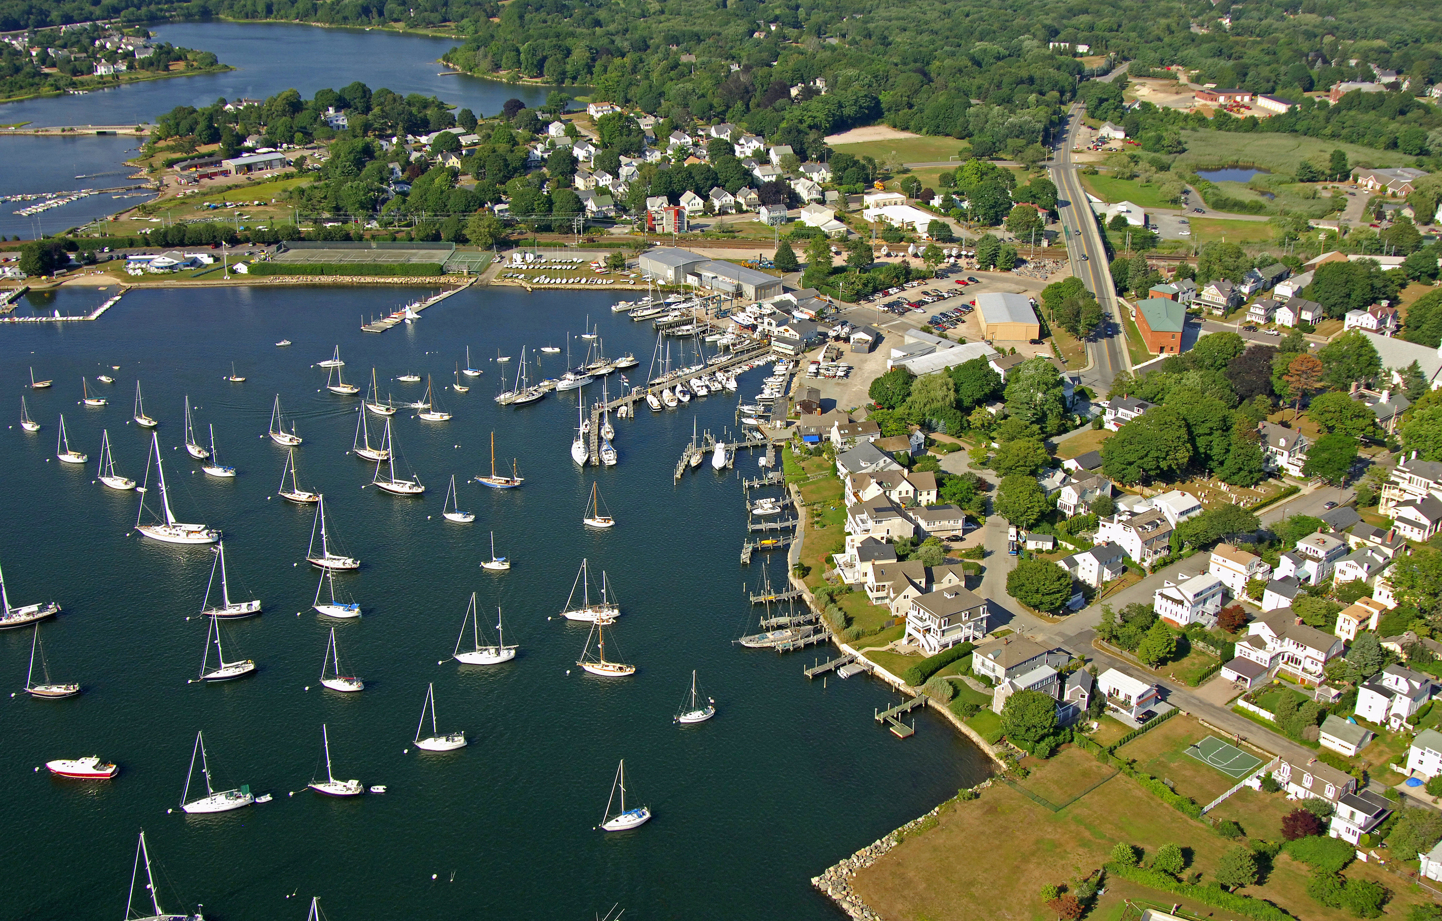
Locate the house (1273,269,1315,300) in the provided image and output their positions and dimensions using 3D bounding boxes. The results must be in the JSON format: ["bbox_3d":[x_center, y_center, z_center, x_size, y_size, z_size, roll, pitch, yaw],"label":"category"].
[{"bbox_3d":[230.000,-69.080,575.390,8.200,8.200,21.500,21,31,40],"label":"house"}]

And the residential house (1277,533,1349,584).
[{"bbox_3d":[139.300,22.540,338.480,16.500,8.500,8.800,-18,28,-35],"label":"residential house"}]

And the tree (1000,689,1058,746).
[{"bbox_3d":[62.830,52.960,293.700,11.800,12.500,11.800,0,23,0],"label":"tree"}]

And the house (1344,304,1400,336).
[{"bbox_3d":[229.130,-49.770,506.790,14.000,9.200,11.800,-20,30,-39],"label":"house"}]

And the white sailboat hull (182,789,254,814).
[{"bbox_3d":[-94.000,64.030,269.330,12.400,2.000,3.800,-7,24,-15],"label":"white sailboat hull"}]

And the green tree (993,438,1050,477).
[{"bbox_3d":[81.600,-0.340,391.020,15.290,10.300,15.290,0,23,0],"label":"green tree"}]

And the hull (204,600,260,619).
[{"bbox_3d":[-114.580,35.480,337.580,12.600,2.100,3.800,-5,23,-9],"label":"hull"}]

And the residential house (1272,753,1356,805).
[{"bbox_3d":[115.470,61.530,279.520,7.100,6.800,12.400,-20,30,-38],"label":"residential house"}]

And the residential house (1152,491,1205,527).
[{"bbox_3d":[116.540,12.380,368.130,9.400,7.500,8.100,-16,27,-31],"label":"residential house"}]

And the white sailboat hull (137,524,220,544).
[{"bbox_3d":[-142.330,18.930,376.880,22.800,2.800,5.800,4,23,11],"label":"white sailboat hull"}]

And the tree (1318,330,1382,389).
[{"bbox_3d":[195.960,-31.570,448.630,19.300,17.200,19.300,-1,23,0],"label":"tree"}]

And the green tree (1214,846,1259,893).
[{"bbox_3d":[90.420,72.130,252.470,7.700,8.800,7.700,0,23,0],"label":"green tree"}]

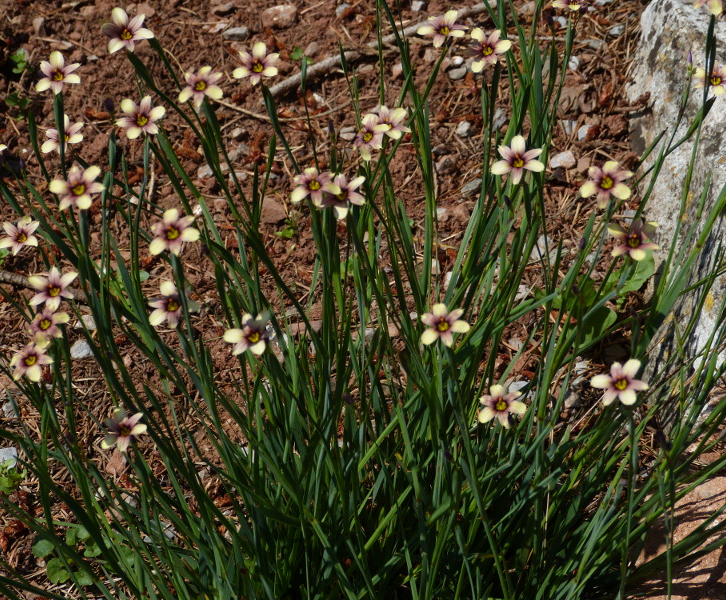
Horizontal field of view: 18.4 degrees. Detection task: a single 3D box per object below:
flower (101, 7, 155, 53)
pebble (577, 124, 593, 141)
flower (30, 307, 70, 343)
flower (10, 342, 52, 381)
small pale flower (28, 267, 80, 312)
[{"bbox_3d":[-0.118,-0.136,1.130,0.027,0.010,0.026,-10,76,-12],"label":"flower"},{"bbox_3d":[0.147,-0.110,1.470,0.013,0.008,0.010,0,40,0],"label":"pebble"},{"bbox_3d":[-0.151,0.012,1.080,0.021,0.009,0.021,-7,85,-9],"label":"flower"},{"bbox_3d":[-0.158,0.029,1.070,0.021,0.009,0.020,-8,85,-9],"label":"flower"},{"bbox_3d":[-0.146,-0.005,1.060,0.024,0.023,0.009,-7,-4,-8],"label":"small pale flower"}]

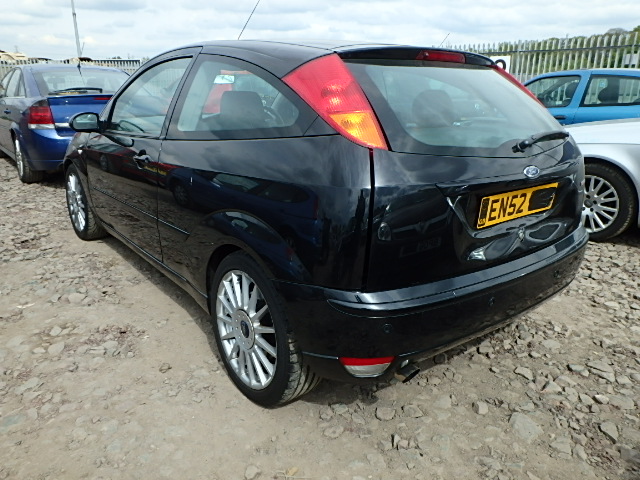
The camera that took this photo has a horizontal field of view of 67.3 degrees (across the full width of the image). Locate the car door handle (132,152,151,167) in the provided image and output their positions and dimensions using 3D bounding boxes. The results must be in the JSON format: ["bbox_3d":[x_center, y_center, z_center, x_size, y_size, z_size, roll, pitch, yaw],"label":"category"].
[{"bbox_3d":[-0.895,-0.406,2.427,0.050,0.070,0.210,-12,22,-37],"label":"car door handle"}]

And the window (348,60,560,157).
[{"bbox_3d":[0.583,-0.514,1.855,1.140,0.100,0.520,-12,61,-37],"label":"window"}]

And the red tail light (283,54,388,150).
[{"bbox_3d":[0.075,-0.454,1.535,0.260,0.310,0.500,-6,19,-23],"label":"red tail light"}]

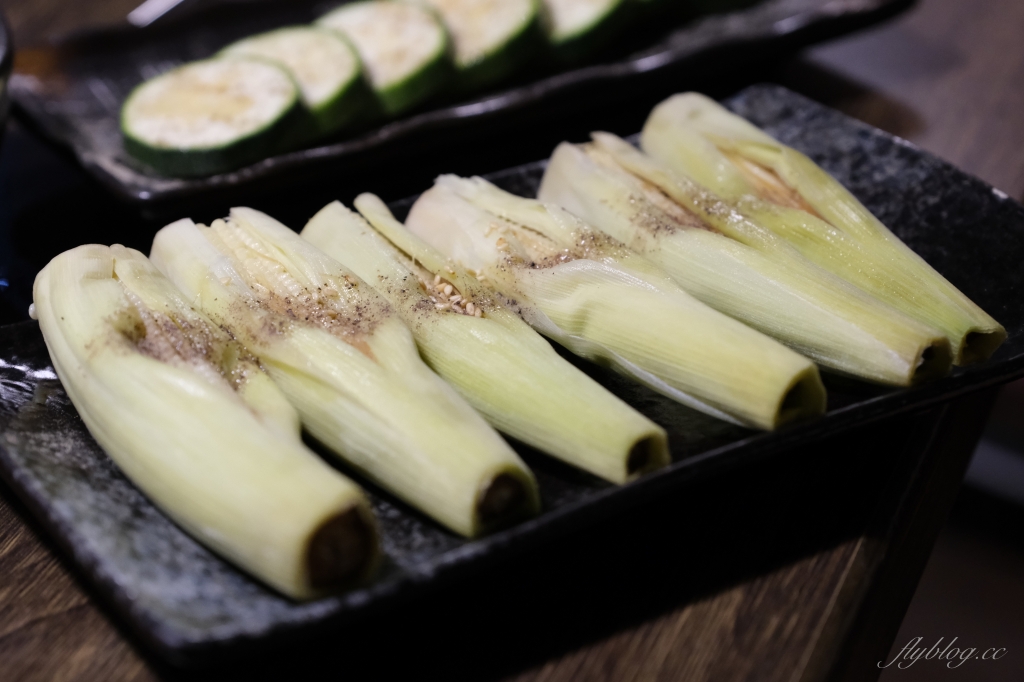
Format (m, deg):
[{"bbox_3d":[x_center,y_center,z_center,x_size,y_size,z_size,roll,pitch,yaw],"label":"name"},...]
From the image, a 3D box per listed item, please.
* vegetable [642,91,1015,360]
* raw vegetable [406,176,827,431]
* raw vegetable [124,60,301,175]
[{"bbox_3d":[0.085,-0.036,0.602,0.037,0.029,0.135,-24,41,-24],"label":"vegetable"},{"bbox_3d":[0.024,-0.014,0.578,0.132,0.030,0.040,26,46,35],"label":"raw vegetable"},{"bbox_3d":[-0.098,-0.074,0.698,0.058,0.011,0.058,-7,37,0],"label":"raw vegetable"}]

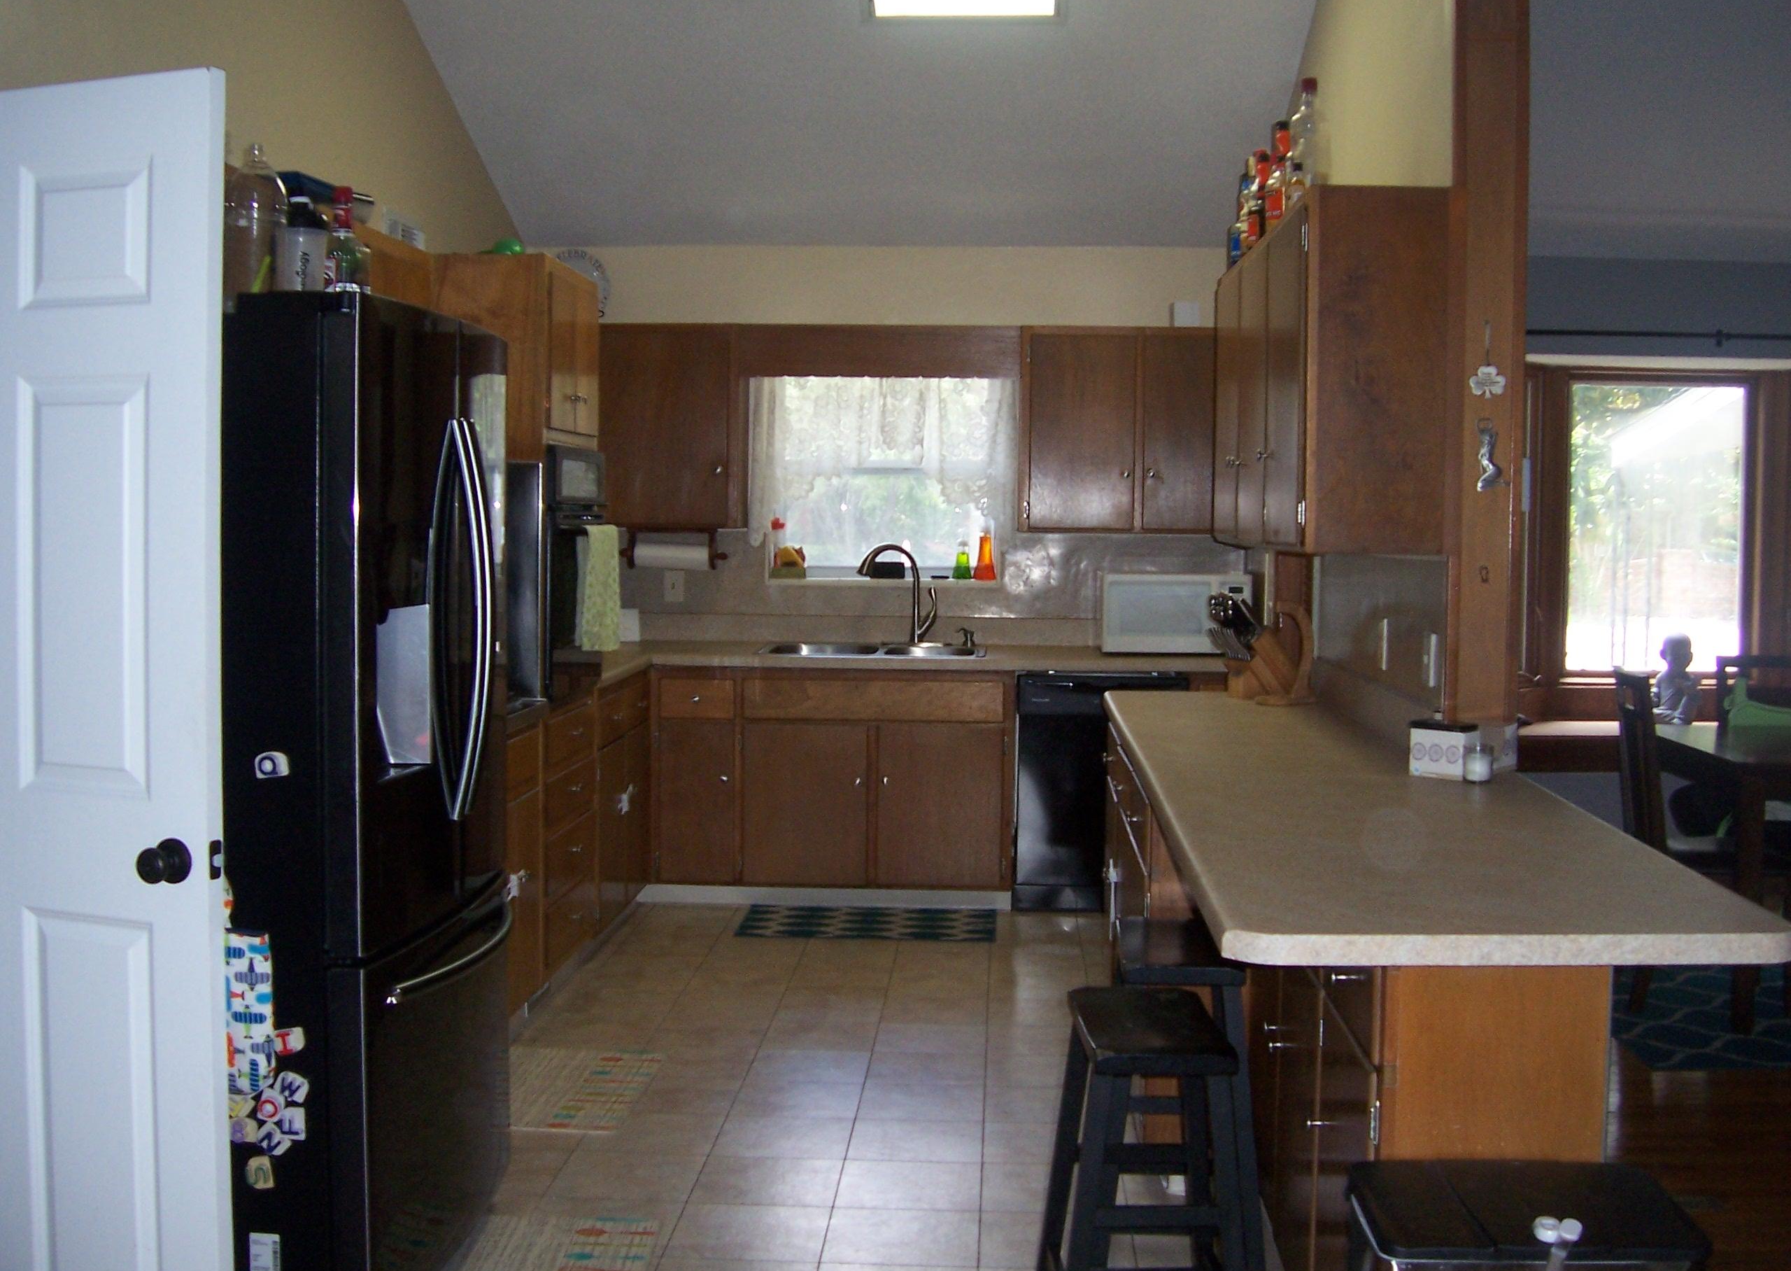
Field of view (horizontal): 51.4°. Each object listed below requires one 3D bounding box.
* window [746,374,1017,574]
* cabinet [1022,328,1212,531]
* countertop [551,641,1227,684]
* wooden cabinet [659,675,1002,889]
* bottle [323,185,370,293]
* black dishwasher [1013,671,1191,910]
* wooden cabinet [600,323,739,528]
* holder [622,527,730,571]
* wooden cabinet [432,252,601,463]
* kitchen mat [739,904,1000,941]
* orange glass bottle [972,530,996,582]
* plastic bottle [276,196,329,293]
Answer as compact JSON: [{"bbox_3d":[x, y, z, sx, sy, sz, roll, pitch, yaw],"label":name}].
[{"bbox_3d":[-0.055,-0.617,7.262,1.050,0.775,0.120,1,4,3],"label":"window"},{"bbox_3d":[0.894,-0.770,7.021,0.840,0.750,0.320,1,4,3],"label":"cabinet"},{"bbox_3d":[-0.106,0.112,6.564,2.730,0.042,1.480,1,4,3],"label":"countertop"},{"bbox_3d":[-0.216,0.502,7.013,1.307,0.790,0.610,1,3,3],"label":"wooden cabinet"},{"bbox_3d":[-0.977,-0.665,3.302,0.088,0.263,0.088,0,3,-16],"label":"bottle"},{"bbox_3d":[0.743,0.551,6.895,0.605,0.870,0.600,1,4,3],"label":"black dishwasher"},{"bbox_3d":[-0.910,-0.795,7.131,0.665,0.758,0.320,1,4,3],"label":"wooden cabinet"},{"bbox_3d":[-0.830,-0.333,7.139,0.415,0.165,0.140,1,4,3],"label":"holder"},{"bbox_3d":[-1.232,-0.798,5.468,0.595,0.540,0.670,1,4,3],"label":"wooden cabinet"},{"bbox_3d":[-0.088,1.004,6.542,0.895,0.010,0.530,1,3,3],"label":"kitchen mat"},{"bbox_3d":[0.350,-0.314,7.326,0.090,0.198,0.090,1,3,3],"label":"orange glass bottle"},{"bbox_3d":[-1.031,-0.647,3.236,0.092,0.233,0.092,0,3,-18],"label":"plastic bottle"}]

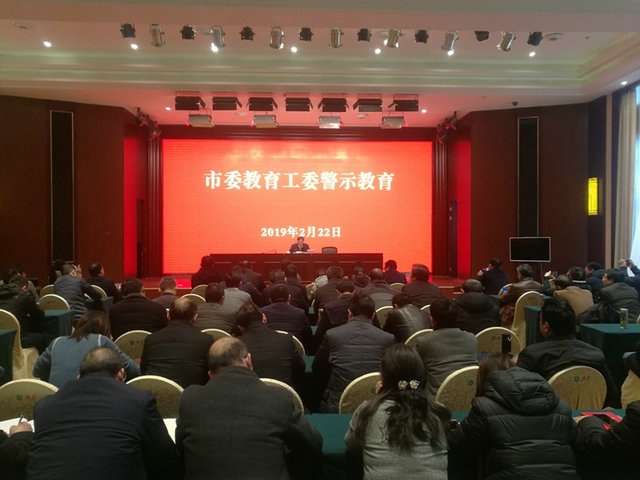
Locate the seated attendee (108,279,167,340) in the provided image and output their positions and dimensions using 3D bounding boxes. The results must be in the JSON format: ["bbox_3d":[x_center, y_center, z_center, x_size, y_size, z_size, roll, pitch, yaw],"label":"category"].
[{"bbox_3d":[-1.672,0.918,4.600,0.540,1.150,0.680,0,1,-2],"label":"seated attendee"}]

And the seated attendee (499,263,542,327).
[{"bbox_3d":[2.607,0.964,6.606,0.530,1.310,0.780,-1,1,-28],"label":"seated attendee"}]

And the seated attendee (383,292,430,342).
[{"bbox_3d":[0.800,1.074,4.618,0.530,1.220,0.820,0,1,-6],"label":"seated attendee"}]

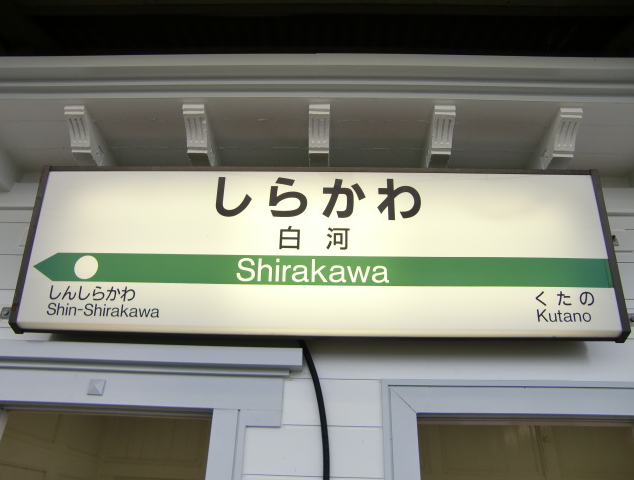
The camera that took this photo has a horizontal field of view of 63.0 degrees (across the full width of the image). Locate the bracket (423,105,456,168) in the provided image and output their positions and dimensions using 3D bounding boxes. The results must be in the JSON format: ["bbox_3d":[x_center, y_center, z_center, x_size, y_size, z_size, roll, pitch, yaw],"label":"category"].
[{"bbox_3d":[0.466,-0.333,2.003,0.077,0.132,0.383,1,-29,2],"label":"bracket"}]

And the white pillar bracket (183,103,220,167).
[{"bbox_3d":[-0.450,-0.344,2.034,0.077,0.132,0.383,1,-29,2],"label":"white pillar bracket"}]

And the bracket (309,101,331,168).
[{"bbox_3d":[0.013,-0.340,2.015,0.077,0.132,0.383,1,-29,2],"label":"bracket"}]

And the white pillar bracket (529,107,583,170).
[{"bbox_3d":[0.921,-0.319,2.002,0.077,0.132,0.383,1,-29,2],"label":"white pillar bracket"}]

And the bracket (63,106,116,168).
[{"bbox_3d":[-0.897,-0.345,2.057,0.077,0.132,0.383,1,-29,2],"label":"bracket"}]

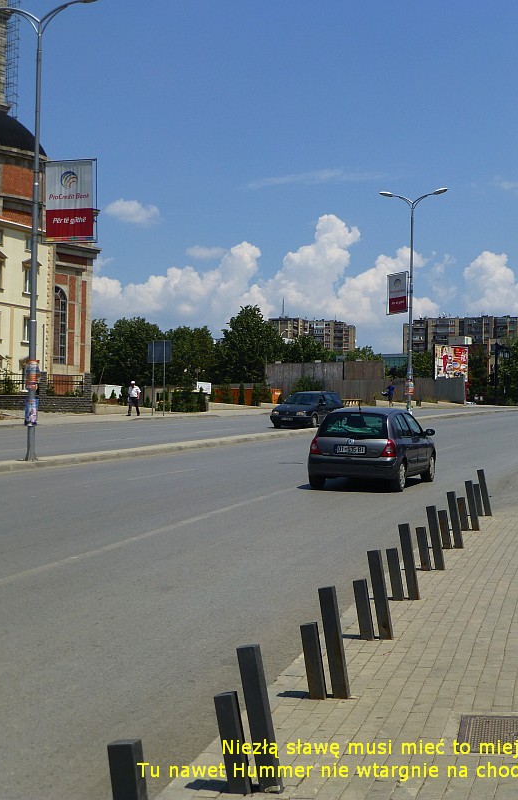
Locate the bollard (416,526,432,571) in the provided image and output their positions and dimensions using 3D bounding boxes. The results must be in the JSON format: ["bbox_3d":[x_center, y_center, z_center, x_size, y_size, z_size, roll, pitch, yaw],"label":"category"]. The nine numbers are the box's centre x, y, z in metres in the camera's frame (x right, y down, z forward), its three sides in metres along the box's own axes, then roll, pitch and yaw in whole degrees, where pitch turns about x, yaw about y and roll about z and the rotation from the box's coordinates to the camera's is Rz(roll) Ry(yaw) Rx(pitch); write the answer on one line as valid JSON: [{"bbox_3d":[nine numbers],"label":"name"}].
[{"bbox_3d":[1.538,1.384,11.645,0.082,0.400,0.082,-9,-3,15],"label":"bollard"}]

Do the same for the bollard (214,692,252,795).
[{"bbox_3d":[-0.110,1.470,5.340,0.080,0.418,0.080,-10,-5,14],"label":"bollard"}]

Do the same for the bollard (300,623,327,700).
[{"bbox_3d":[0.297,1.421,6.800,0.080,0.410,0.080,-7,0,14],"label":"bollard"}]

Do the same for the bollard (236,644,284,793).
[{"bbox_3d":[0.005,1.350,5.280,0.080,0.610,0.080,-11,-5,14],"label":"bollard"}]

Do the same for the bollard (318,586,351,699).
[{"bbox_3d":[0.414,1.327,6.845,0.082,0.600,0.082,-9,-3,15],"label":"bollard"}]

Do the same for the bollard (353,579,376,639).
[{"bbox_3d":[0.703,1.410,8.400,0.080,0.410,0.080,-7,0,14],"label":"bollard"}]

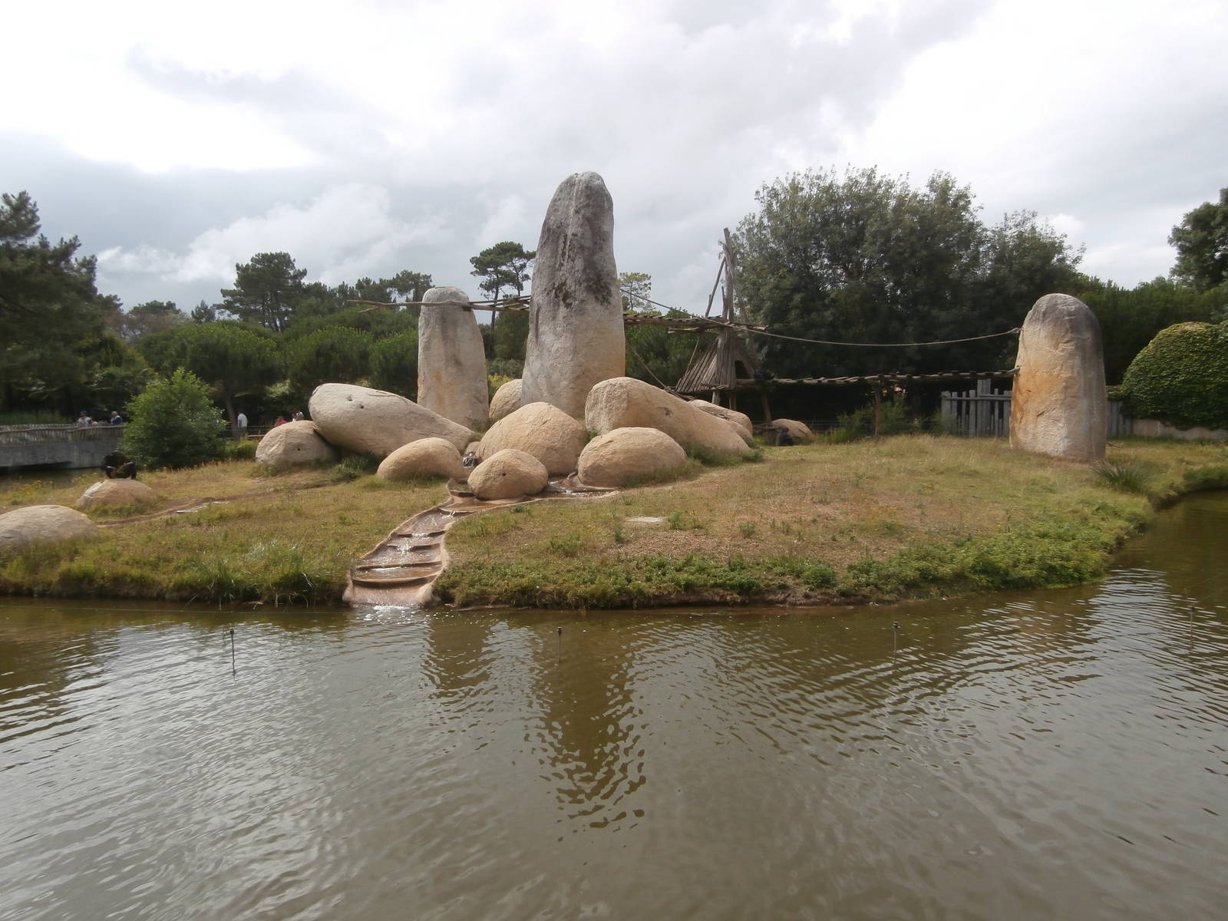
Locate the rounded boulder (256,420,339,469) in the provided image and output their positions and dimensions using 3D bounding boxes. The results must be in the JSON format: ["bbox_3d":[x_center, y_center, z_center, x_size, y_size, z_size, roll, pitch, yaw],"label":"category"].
[{"bbox_3d":[-9.796,-0.468,26.315,2.430,1.520,2.300,0,3,0],"label":"rounded boulder"}]

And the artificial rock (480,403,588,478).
[{"bbox_3d":[-2.078,-0.550,21.700,2.800,1.850,2.200,-1,4,-5],"label":"artificial rock"}]

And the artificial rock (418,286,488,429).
[{"bbox_3d":[-5.111,-3.118,27.000,2.200,4.750,2.000,-2,4,-11],"label":"artificial rock"}]

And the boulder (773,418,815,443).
[{"bbox_3d":[7.145,-1.207,34.000,1.680,0.920,1.350,0,4,12],"label":"boulder"}]

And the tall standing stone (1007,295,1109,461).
[{"bbox_3d":[14.672,-2.754,28.190,2.880,5.350,2.700,0,3,0],"label":"tall standing stone"}]

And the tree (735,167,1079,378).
[{"bbox_3d":[14.632,-7.711,43.638,16.730,13.180,14.000,0,3,0],"label":"tree"}]

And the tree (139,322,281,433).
[{"bbox_3d":[-23.271,-4.721,49.000,8.100,6.500,7.300,-3,4,-25],"label":"tree"}]

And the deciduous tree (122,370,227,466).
[{"bbox_3d":[-14.450,-1.372,28.000,3.350,3.300,3.100,-3,4,-27],"label":"deciduous tree"}]

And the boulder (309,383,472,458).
[{"bbox_3d":[-7.047,-1.232,26.973,5.110,2.330,2.700,0,3,0],"label":"boulder"}]

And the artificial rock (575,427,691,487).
[{"bbox_3d":[0.409,-0.075,19.100,2.450,1.350,1.800,-1,4,1],"label":"artificial rock"}]

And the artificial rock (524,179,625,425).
[{"bbox_3d":[-1.428,-5.254,30.254,3.640,9.610,3.200,0,3,0],"label":"artificial rock"}]

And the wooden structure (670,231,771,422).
[{"bbox_3d":[4.258,-4.888,33.780,4.000,8.250,3.800,2,4,34],"label":"wooden structure"}]

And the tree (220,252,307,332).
[{"bbox_3d":[-27.742,-8.830,67.613,6.400,14.930,6.500,0,3,0],"label":"tree"}]

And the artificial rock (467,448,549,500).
[{"bbox_3d":[-2.157,0.284,17.400,1.650,1.060,1.400,-1,4,-7],"label":"artificial rock"}]

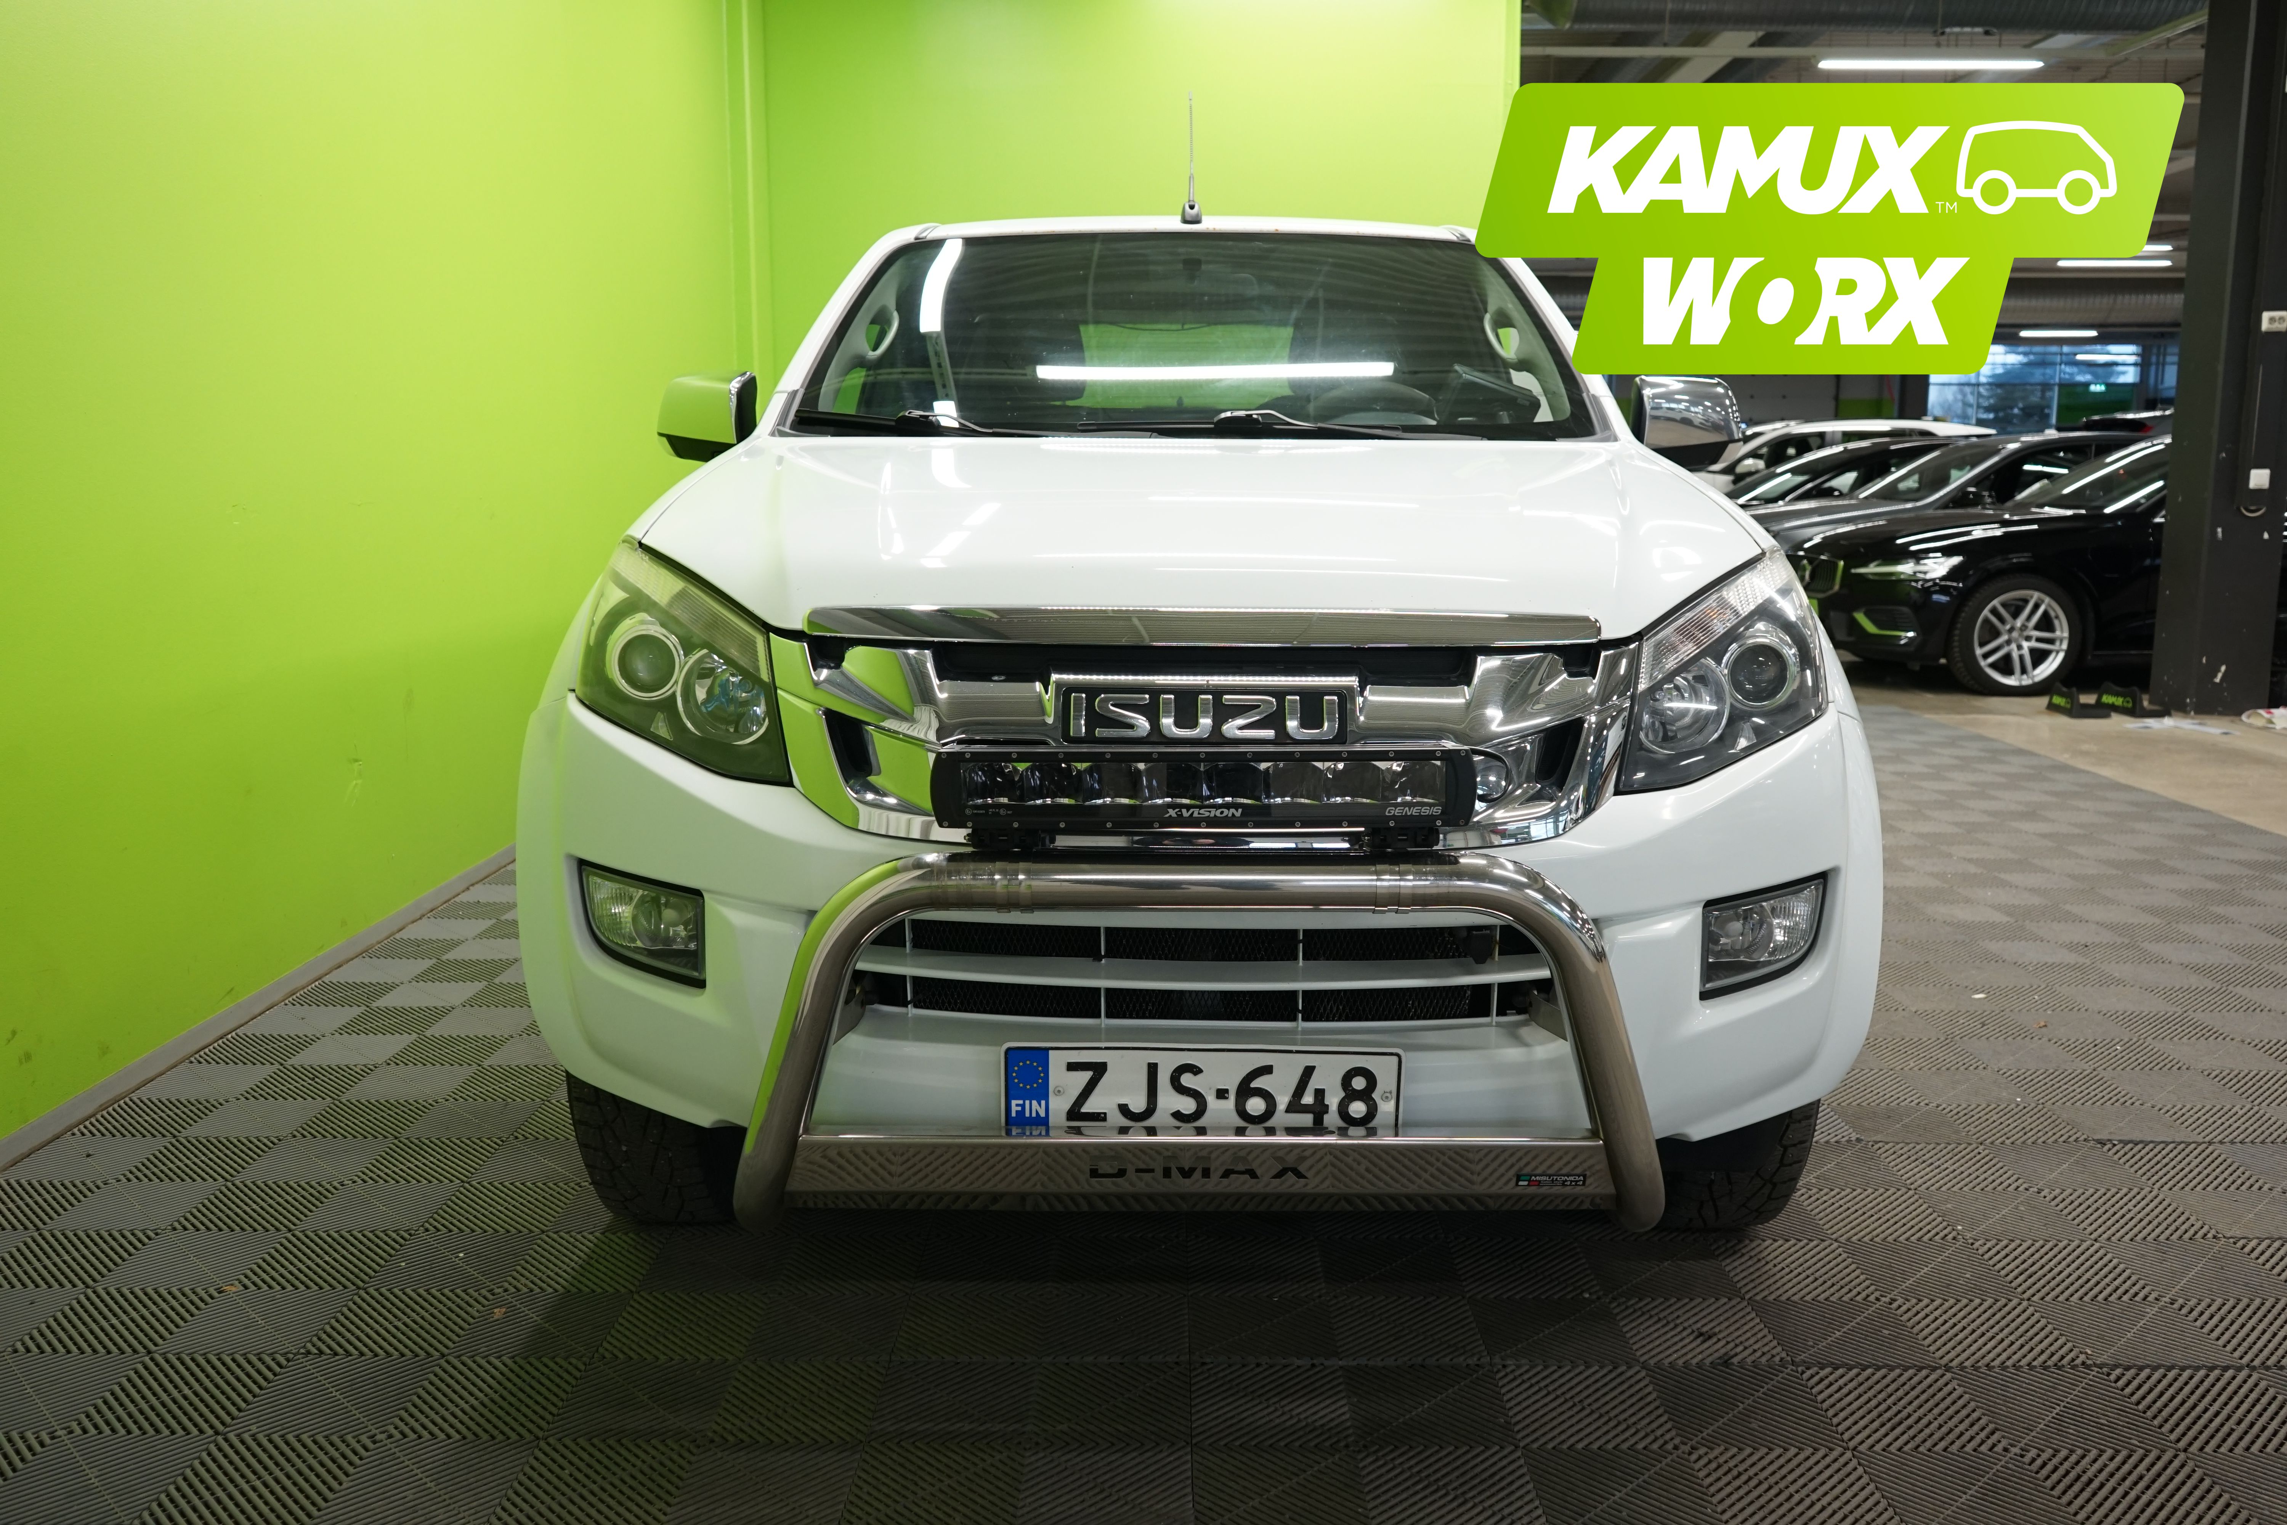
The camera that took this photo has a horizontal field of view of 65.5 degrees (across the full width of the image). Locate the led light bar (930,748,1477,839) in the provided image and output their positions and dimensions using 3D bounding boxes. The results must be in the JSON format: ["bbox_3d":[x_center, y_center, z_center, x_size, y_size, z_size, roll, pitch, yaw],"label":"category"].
[{"bbox_3d":[0.060,0.027,1.821,0.555,0.090,0.085,0,9,1],"label":"led light bar"}]

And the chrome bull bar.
[{"bbox_3d":[0.061,0.291,1.913,0.990,0.420,0.210,0,9,1],"label":"chrome bull bar"}]

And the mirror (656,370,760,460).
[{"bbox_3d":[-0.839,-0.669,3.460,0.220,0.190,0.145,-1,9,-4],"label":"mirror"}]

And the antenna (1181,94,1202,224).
[{"bbox_3d":[0.108,-1.364,4.016,0.050,0.295,0.110,0,9,1],"label":"antenna"}]

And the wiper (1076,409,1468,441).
[{"bbox_3d":[0.224,-0.591,3.120,0.690,0.065,0.100,-1,9,-4],"label":"wiper"}]

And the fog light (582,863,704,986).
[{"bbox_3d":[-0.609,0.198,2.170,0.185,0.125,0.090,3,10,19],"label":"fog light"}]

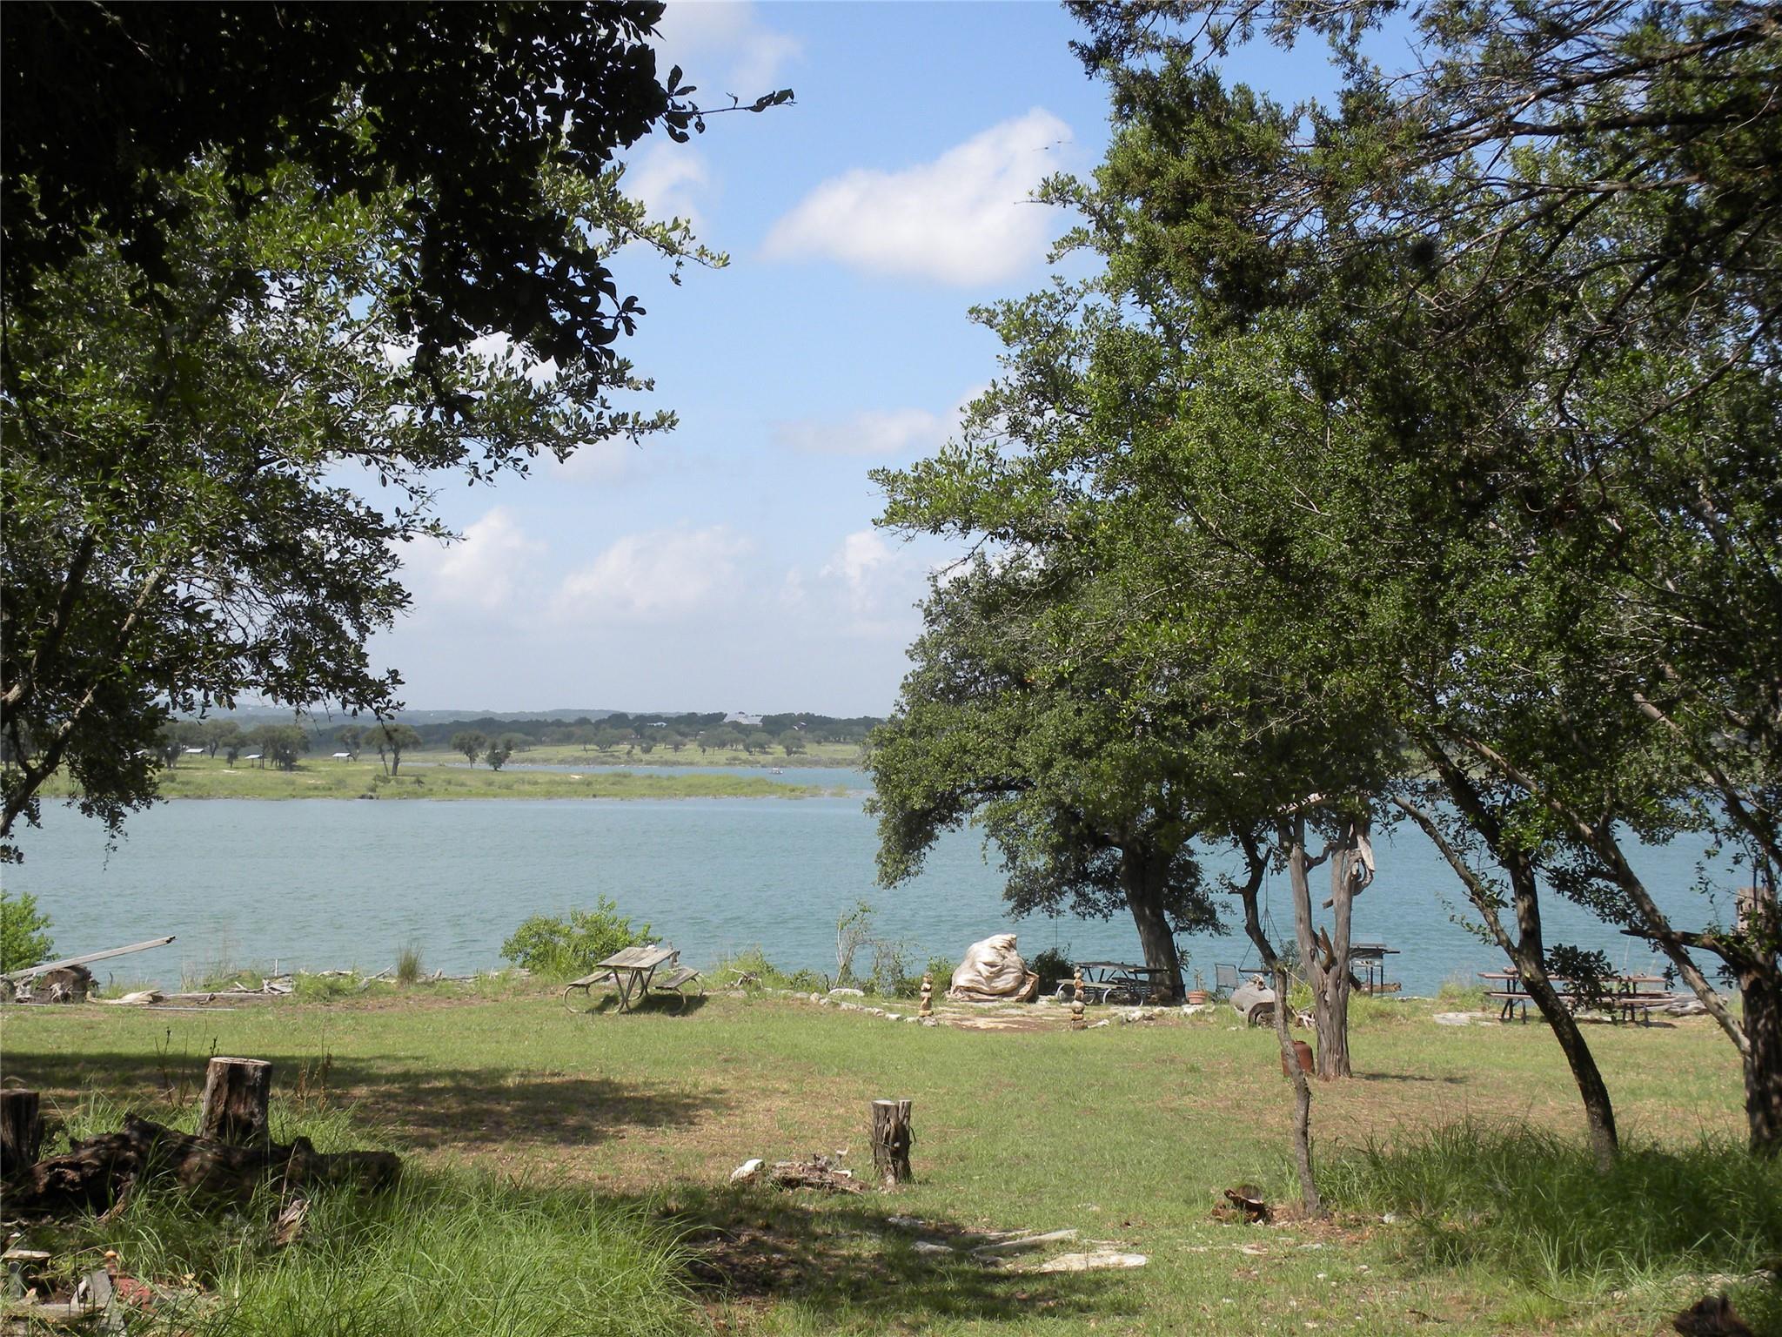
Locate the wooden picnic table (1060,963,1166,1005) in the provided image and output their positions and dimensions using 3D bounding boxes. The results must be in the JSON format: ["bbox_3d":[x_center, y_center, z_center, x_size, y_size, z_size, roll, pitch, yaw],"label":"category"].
[{"bbox_3d":[3.920,5.400,45.800,1.600,0.730,2.300,1,-1,-22],"label":"wooden picnic table"}]

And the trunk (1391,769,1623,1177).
[{"bbox_3d":[4.150,2.070,18.000,1.450,2.650,0.600,0,-1,0],"label":"trunk"}]

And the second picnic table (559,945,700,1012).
[{"bbox_3d":[-3.650,4.500,38.500,1.650,0.740,2.300,0,-1,5],"label":"second picnic table"}]

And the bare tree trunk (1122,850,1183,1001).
[{"bbox_3d":[4.570,4.500,46.600,1.030,2.620,0.800,0,-1,0],"label":"bare tree trunk"}]

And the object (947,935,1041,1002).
[{"bbox_3d":[1.680,4.920,44.000,1.420,1.100,1.250,0,-1,0],"label":"object"}]

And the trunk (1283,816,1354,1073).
[{"bbox_3d":[4.310,2.800,27.000,0.710,2.680,0.500,0,-1,0],"label":"trunk"}]

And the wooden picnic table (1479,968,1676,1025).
[{"bbox_3d":[9.620,4.610,37.700,2.450,0.750,1.500,0,-1,5],"label":"wooden picnic table"}]

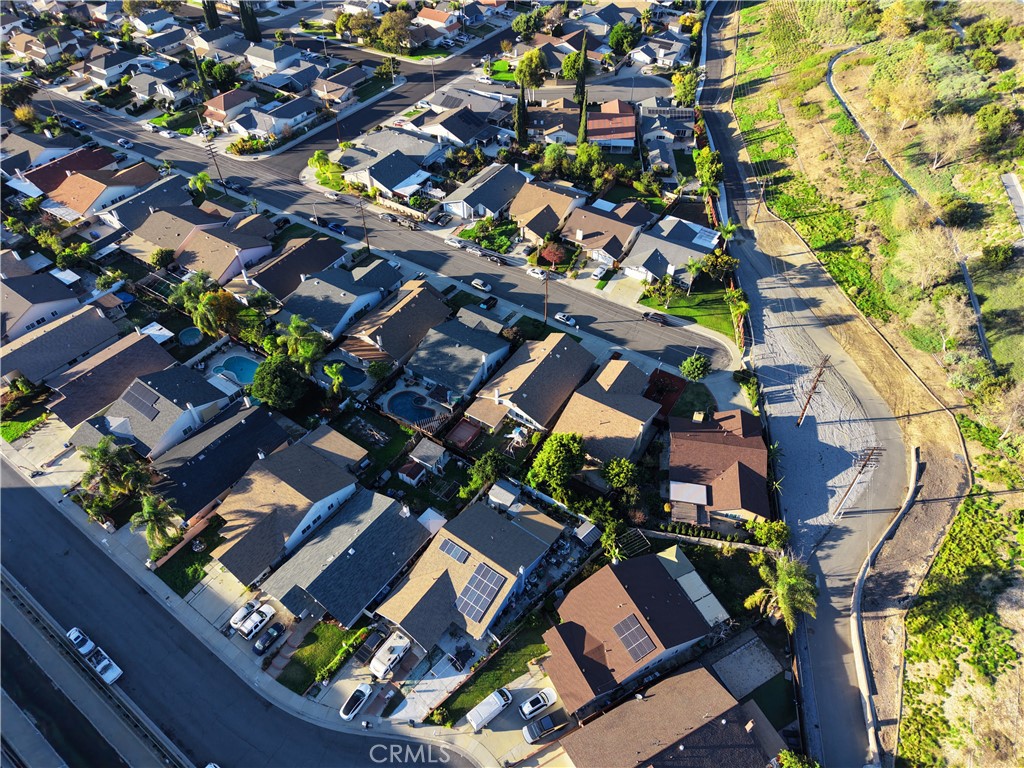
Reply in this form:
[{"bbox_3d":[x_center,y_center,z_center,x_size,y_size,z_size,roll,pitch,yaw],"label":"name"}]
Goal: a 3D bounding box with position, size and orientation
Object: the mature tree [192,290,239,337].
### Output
[{"bbox_3d":[-58.960,-14.127,135.908,8.200,8.800,8.000,-1,46,0],"label":"mature tree"}]

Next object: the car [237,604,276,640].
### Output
[{"bbox_3d":[-35.150,32.940,94.120,1.950,1.800,4.850,26,50,26],"label":"car"}]

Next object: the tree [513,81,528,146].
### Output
[{"bbox_3d":[2.473,-74.055,186.966,3.900,18.000,3.700,-1,46,0],"label":"tree"}]

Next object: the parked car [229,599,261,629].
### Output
[{"bbox_3d":[-36.310,31.240,92.660,1.800,1.580,4.400,27,51,25],"label":"parked car"}]

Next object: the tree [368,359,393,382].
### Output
[{"bbox_3d":[-24.060,-2.220,124.670,4.500,4.400,4.500,0,44,0],"label":"tree"}]

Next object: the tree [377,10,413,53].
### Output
[{"bbox_3d":[-41.696,-125.024,241.529,12.400,13.000,11.800,-1,46,0],"label":"tree"}]

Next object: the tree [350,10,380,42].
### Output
[{"bbox_3d":[-54.129,-131.194,249.691,10.000,10.400,9.600,-1,46,0],"label":"tree"}]

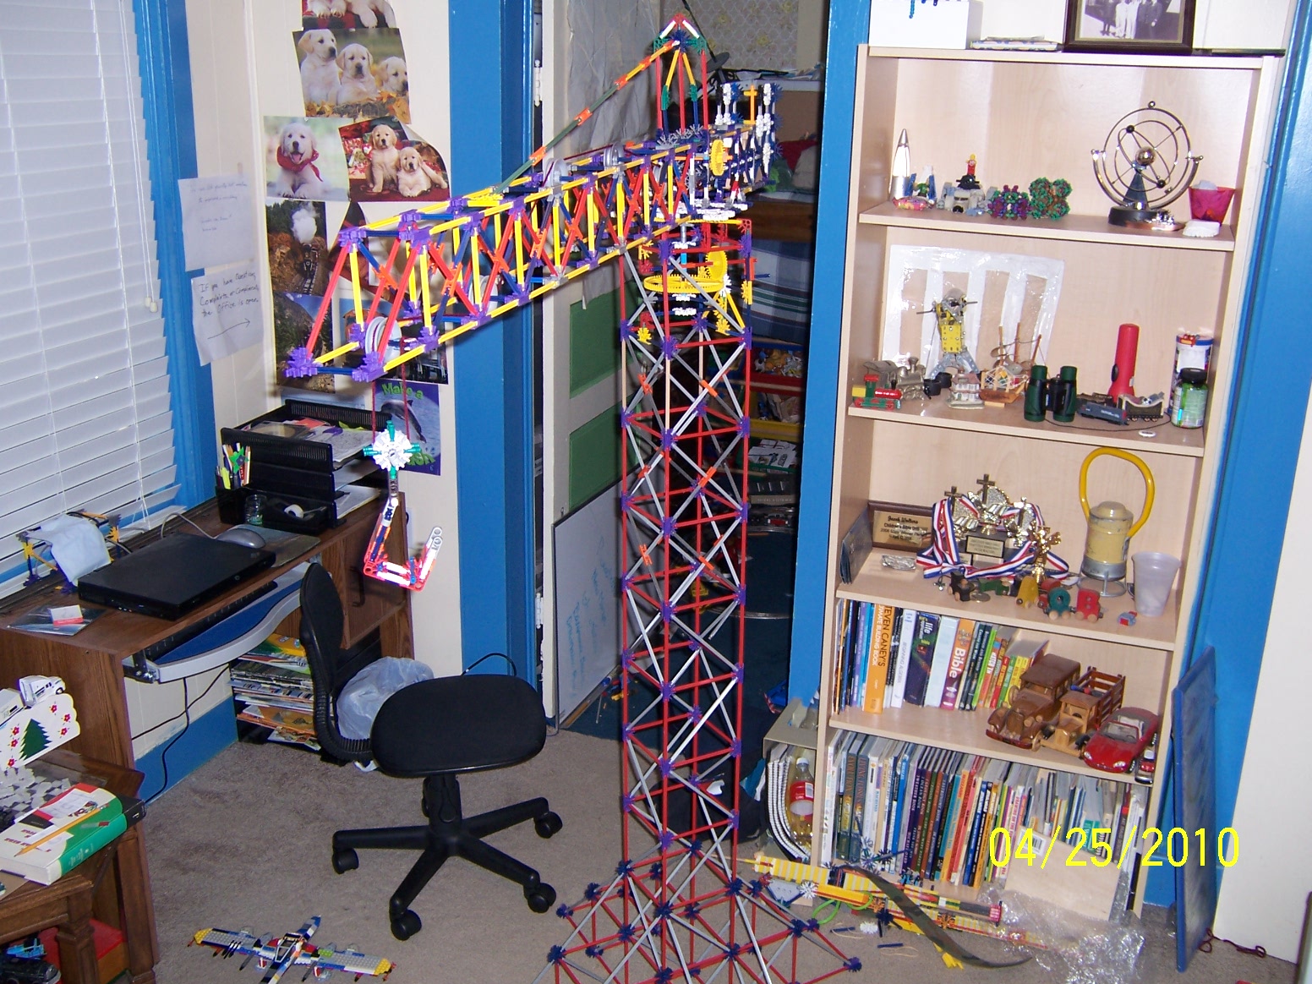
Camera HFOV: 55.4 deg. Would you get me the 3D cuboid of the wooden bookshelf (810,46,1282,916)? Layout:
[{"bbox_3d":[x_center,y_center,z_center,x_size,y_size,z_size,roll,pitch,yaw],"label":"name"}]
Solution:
[{"bbox_3d":[0.797,0.000,2.723,0.750,1.815,0.295,8,19,19],"label":"wooden bookshelf"}]

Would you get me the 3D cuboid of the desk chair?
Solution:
[{"bbox_3d":[-0.481,0.504,2.772,0.560,0.785,0.540,-1,18,-8],"label":"desk chair"}]

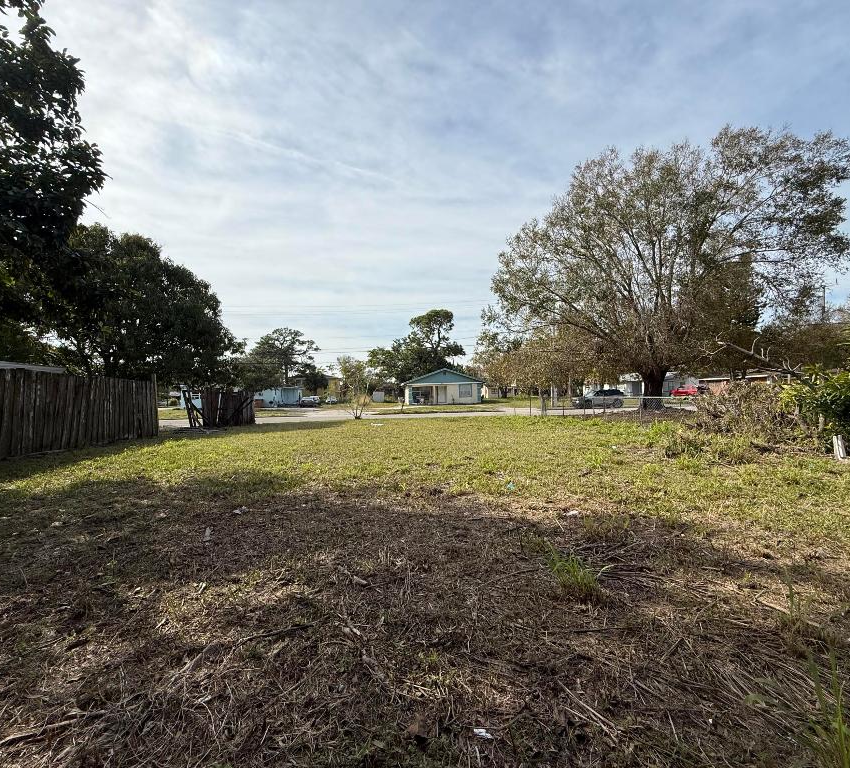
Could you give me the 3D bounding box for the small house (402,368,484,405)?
[{"bbox_3d":[2.155,0.368,52.500,9.400,4.150,9.500,-1,-1,-5],"label":"small house"}]

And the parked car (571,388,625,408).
[{"bbox_3d":[15.921,1.386,38.000,4.500,1.670,1.850,-1,-1,-5],"label":"parked car"}]

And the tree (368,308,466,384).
[{"bbox_3d":[-1.334,-4.552,65.000,15.000,14.500,13.500,-1,-1,0],"label":"tree"}]

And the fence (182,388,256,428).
[{"bbox_3d":[-10.472,1.217,21.000,3.650,1.900,0.500,-1,-1,-3],"label":"fence"}]

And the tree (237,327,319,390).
[{"bbox_3d":[-21.934,-2.695,62.000,12.000,12.000,11.000,-1,-1,0],"label":"tree"}]

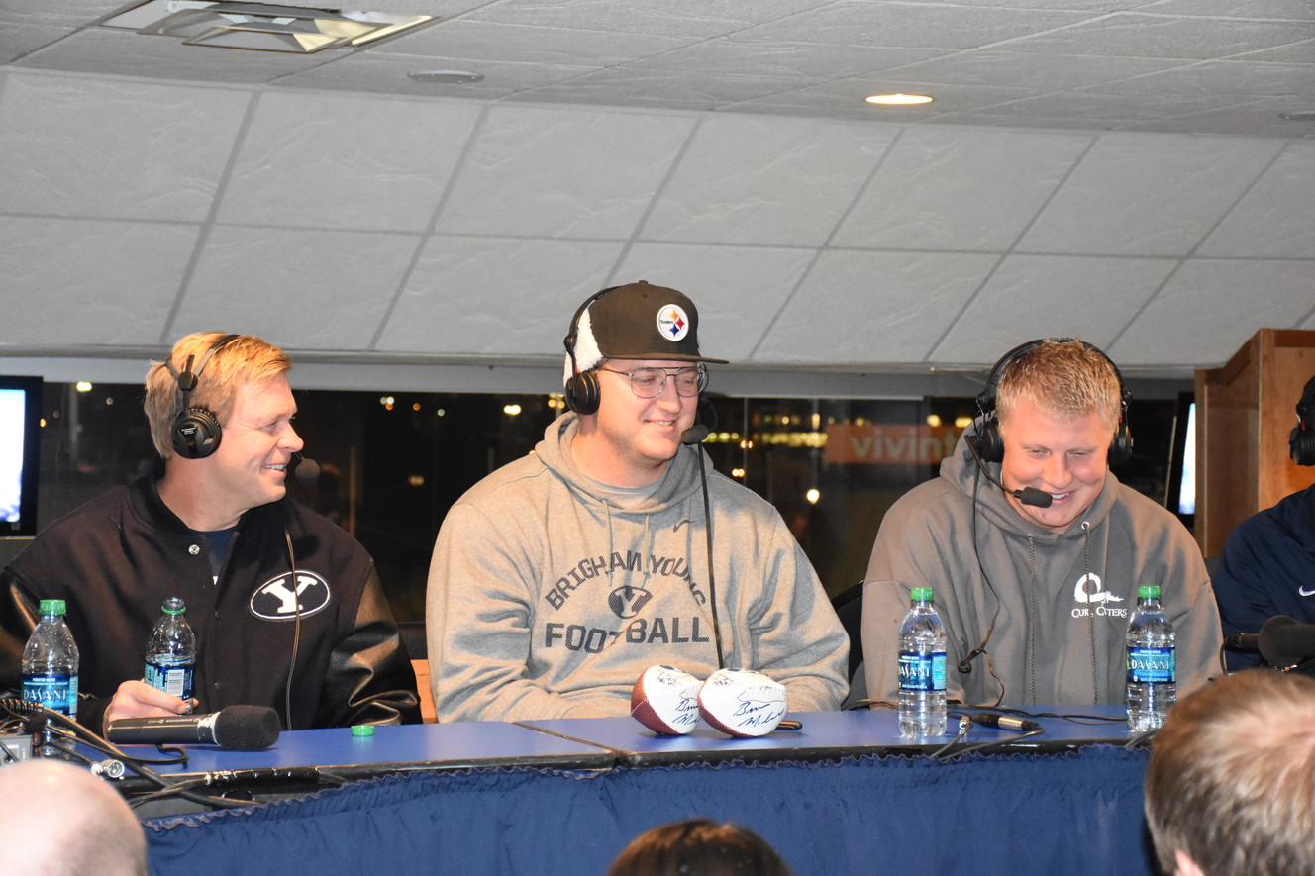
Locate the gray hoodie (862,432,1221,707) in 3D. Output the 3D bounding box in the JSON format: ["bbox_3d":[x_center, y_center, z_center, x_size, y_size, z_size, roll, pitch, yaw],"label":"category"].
[{"bbox_3d":[0.598,0.315,4.460,0.540,0.650,0.420,0,-1,-7],"label":"gray hoodie"}]

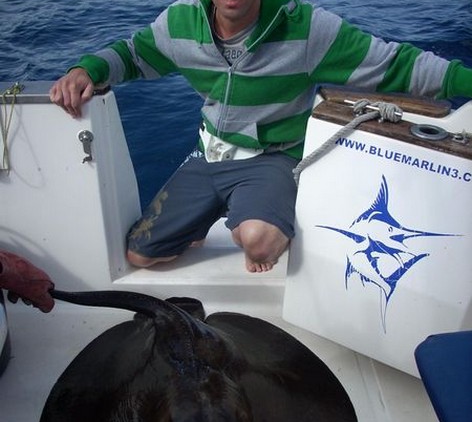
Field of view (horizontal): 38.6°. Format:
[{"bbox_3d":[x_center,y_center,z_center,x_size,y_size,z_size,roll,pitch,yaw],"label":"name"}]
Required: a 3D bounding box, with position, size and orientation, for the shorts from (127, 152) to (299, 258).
[{"bbox_3d":[-0.068,-0.020,1.930,0.460,0.310,0.460,7,34,10],"label":"shorts"}]

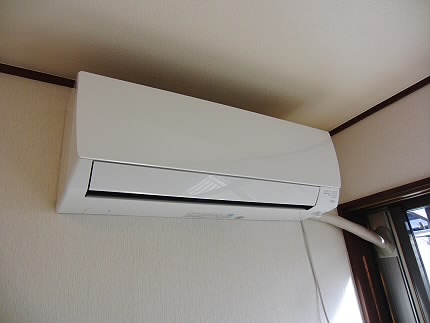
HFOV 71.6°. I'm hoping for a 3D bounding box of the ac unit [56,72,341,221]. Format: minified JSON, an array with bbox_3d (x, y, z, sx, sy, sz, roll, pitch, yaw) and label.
[{"bbox_3d":[0.024,0.009,0.833,0.790,0.250,0.191,8,-26,-32],"label":"ac unit"}]

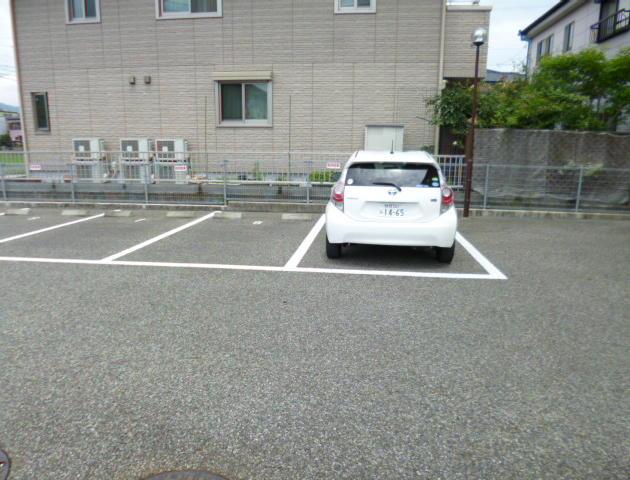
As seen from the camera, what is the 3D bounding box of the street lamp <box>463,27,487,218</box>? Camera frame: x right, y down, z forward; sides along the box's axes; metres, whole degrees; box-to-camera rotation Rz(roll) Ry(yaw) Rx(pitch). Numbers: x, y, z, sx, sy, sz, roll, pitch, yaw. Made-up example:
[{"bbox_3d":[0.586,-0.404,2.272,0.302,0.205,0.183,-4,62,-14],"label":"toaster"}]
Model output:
[{"bbox_3d":[3.323,-2.395,9.344,0.340,3.850,0.340,2,12,8],"label":"street lamp"}]

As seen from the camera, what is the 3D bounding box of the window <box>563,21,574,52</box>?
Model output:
[{"bbox_3d":[8.744,-6.969,15.290,0.100,0.880,0.720,1,12,7],"label":"window"}]

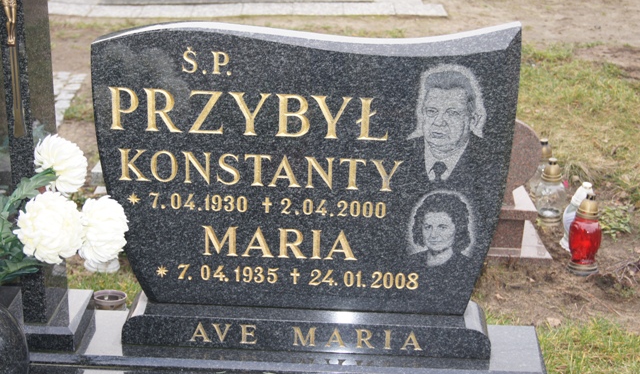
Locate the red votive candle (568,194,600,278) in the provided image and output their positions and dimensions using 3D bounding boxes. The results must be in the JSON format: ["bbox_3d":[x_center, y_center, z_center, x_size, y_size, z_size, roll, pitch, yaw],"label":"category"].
[{"bbox_3d":[0.826,0.144,3.304,0.102,0.256,0.102,2,22,1],"label":"red votive candle"}]

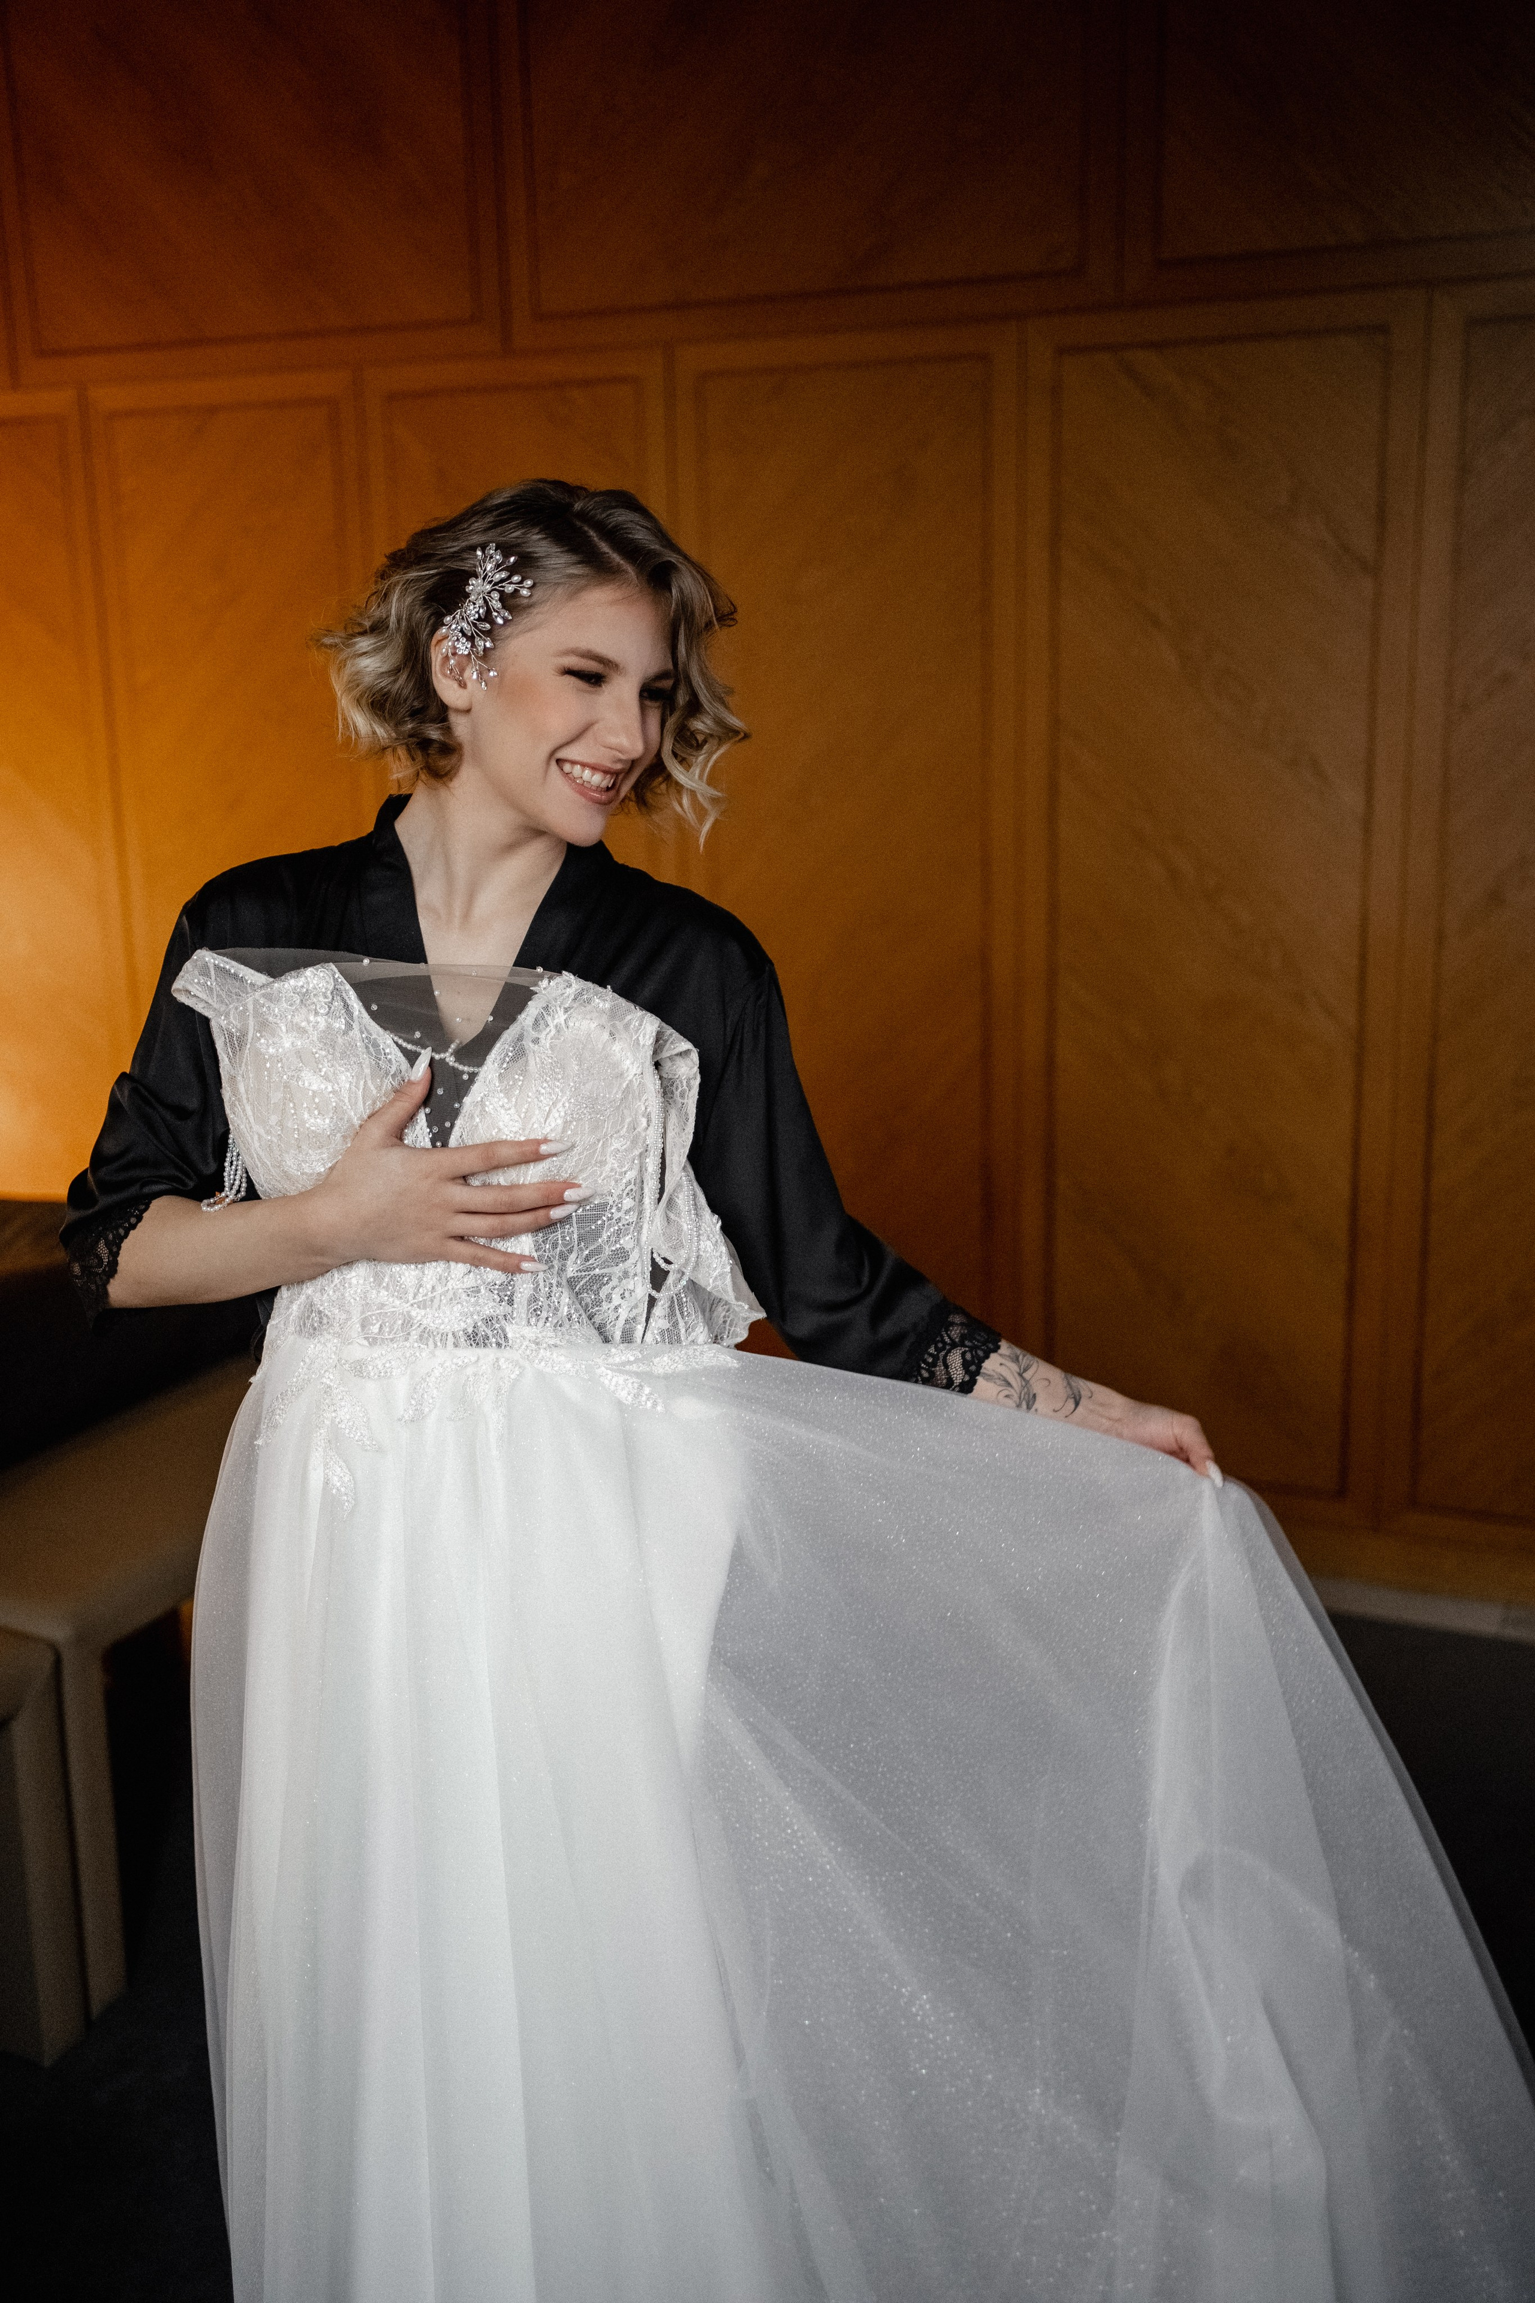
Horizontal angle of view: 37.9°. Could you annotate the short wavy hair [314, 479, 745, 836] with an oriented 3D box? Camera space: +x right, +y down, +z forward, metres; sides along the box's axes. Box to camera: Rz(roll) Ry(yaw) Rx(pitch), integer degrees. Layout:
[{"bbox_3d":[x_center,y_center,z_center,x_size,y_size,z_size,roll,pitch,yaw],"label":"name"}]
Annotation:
[{"bbox_3d":[-0.156,-0.351,1.566,0.245,0.230,0.245,6,11,-41],"label":"short wavy hair"}]

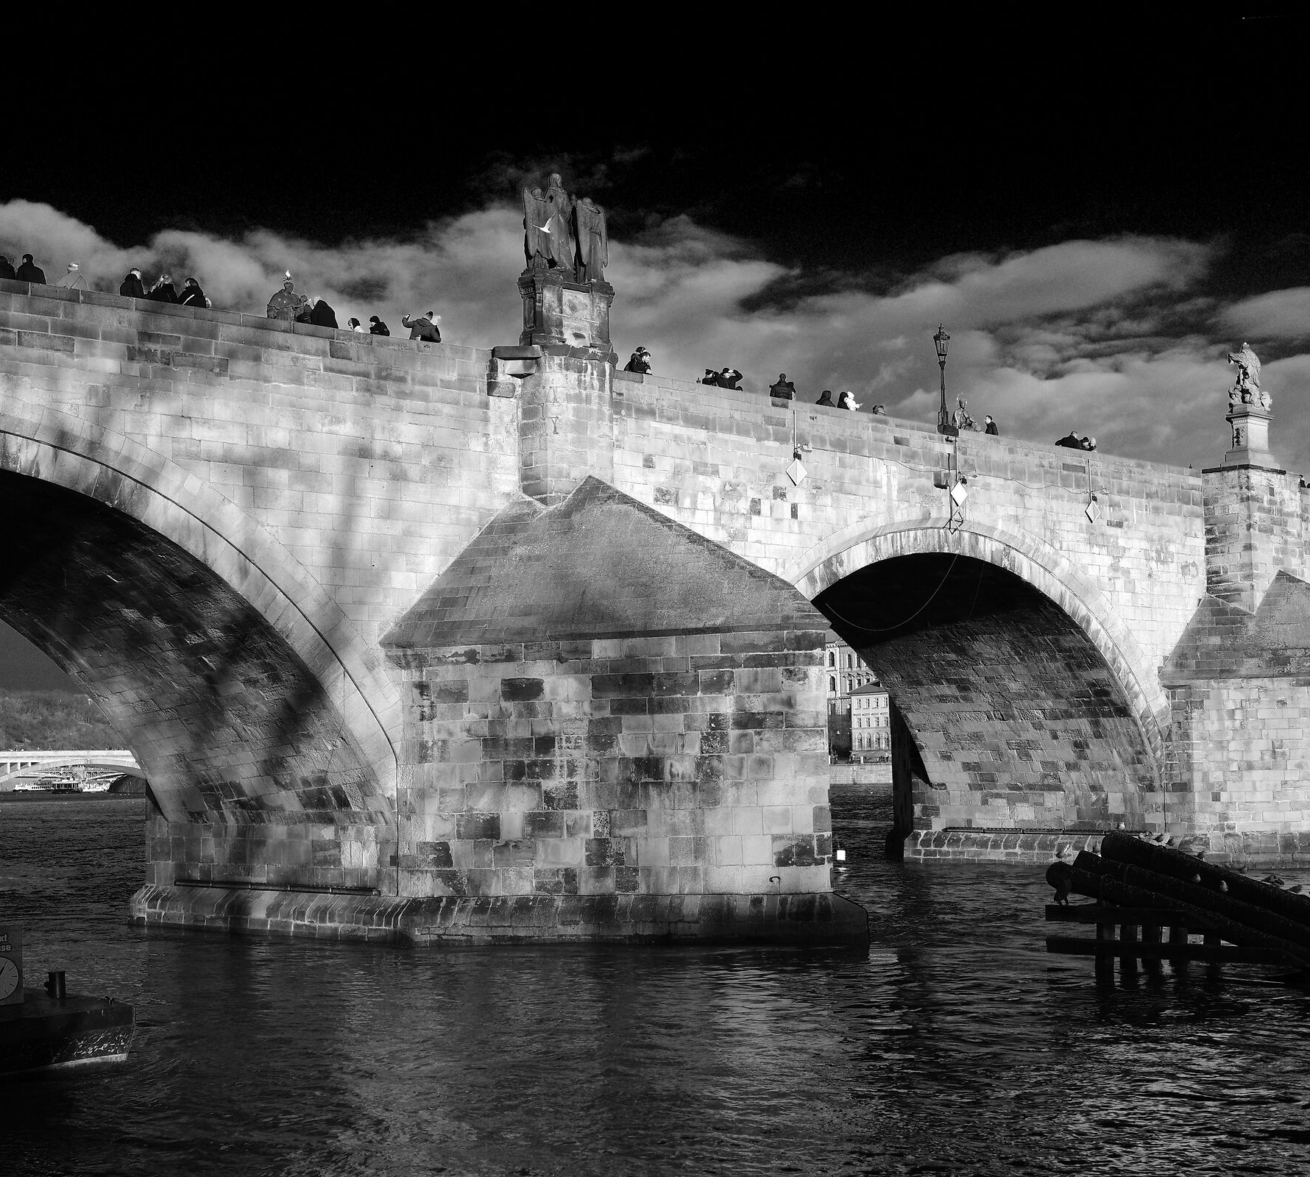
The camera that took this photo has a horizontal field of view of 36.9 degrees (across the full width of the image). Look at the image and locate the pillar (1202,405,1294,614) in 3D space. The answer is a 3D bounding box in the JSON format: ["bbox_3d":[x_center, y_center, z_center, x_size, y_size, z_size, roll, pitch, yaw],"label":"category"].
[{"bbox_3d":[19.268,-2.398,64.060,1.800,6.600,2.550,-6,-7,45],"label":"pillar"}]

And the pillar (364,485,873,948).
[{"bbox_3d":[0.897,2.200,40.429,8.100,9.850,10.400,-6,-7,45],"label":"pillar"}]

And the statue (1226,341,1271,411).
[{"bbox_3d":[19.351,-6.848,64.295,1.000,2.400,1.350,-6,-7,45],"label":"statue"}]

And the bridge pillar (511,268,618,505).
[{"bbox_3d":[-1.951,-4.358,43.541,0.950,5.300,2.400,-6,-7,45],"label":"bridge pillar"}]

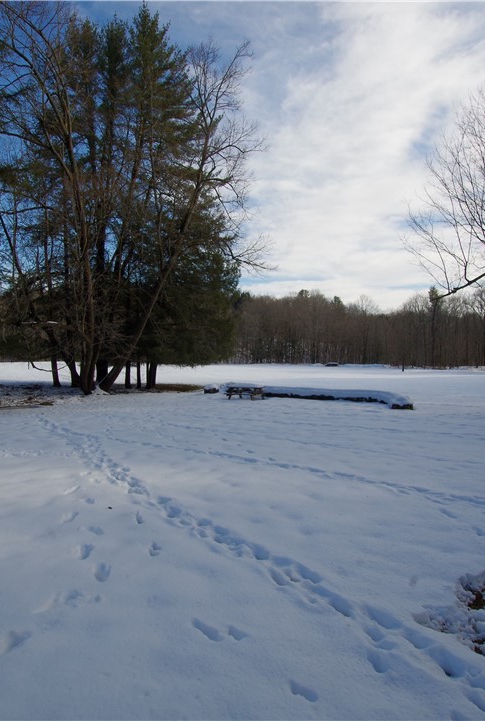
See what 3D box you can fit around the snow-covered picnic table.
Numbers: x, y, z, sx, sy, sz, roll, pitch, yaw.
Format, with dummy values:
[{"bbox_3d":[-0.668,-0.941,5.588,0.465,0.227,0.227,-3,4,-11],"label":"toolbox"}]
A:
[{"bbox_3d":[0.210,1.670,23.600,1.830,0.770,1.500,0,0,27],"label":"snow-covered picnic table"}]

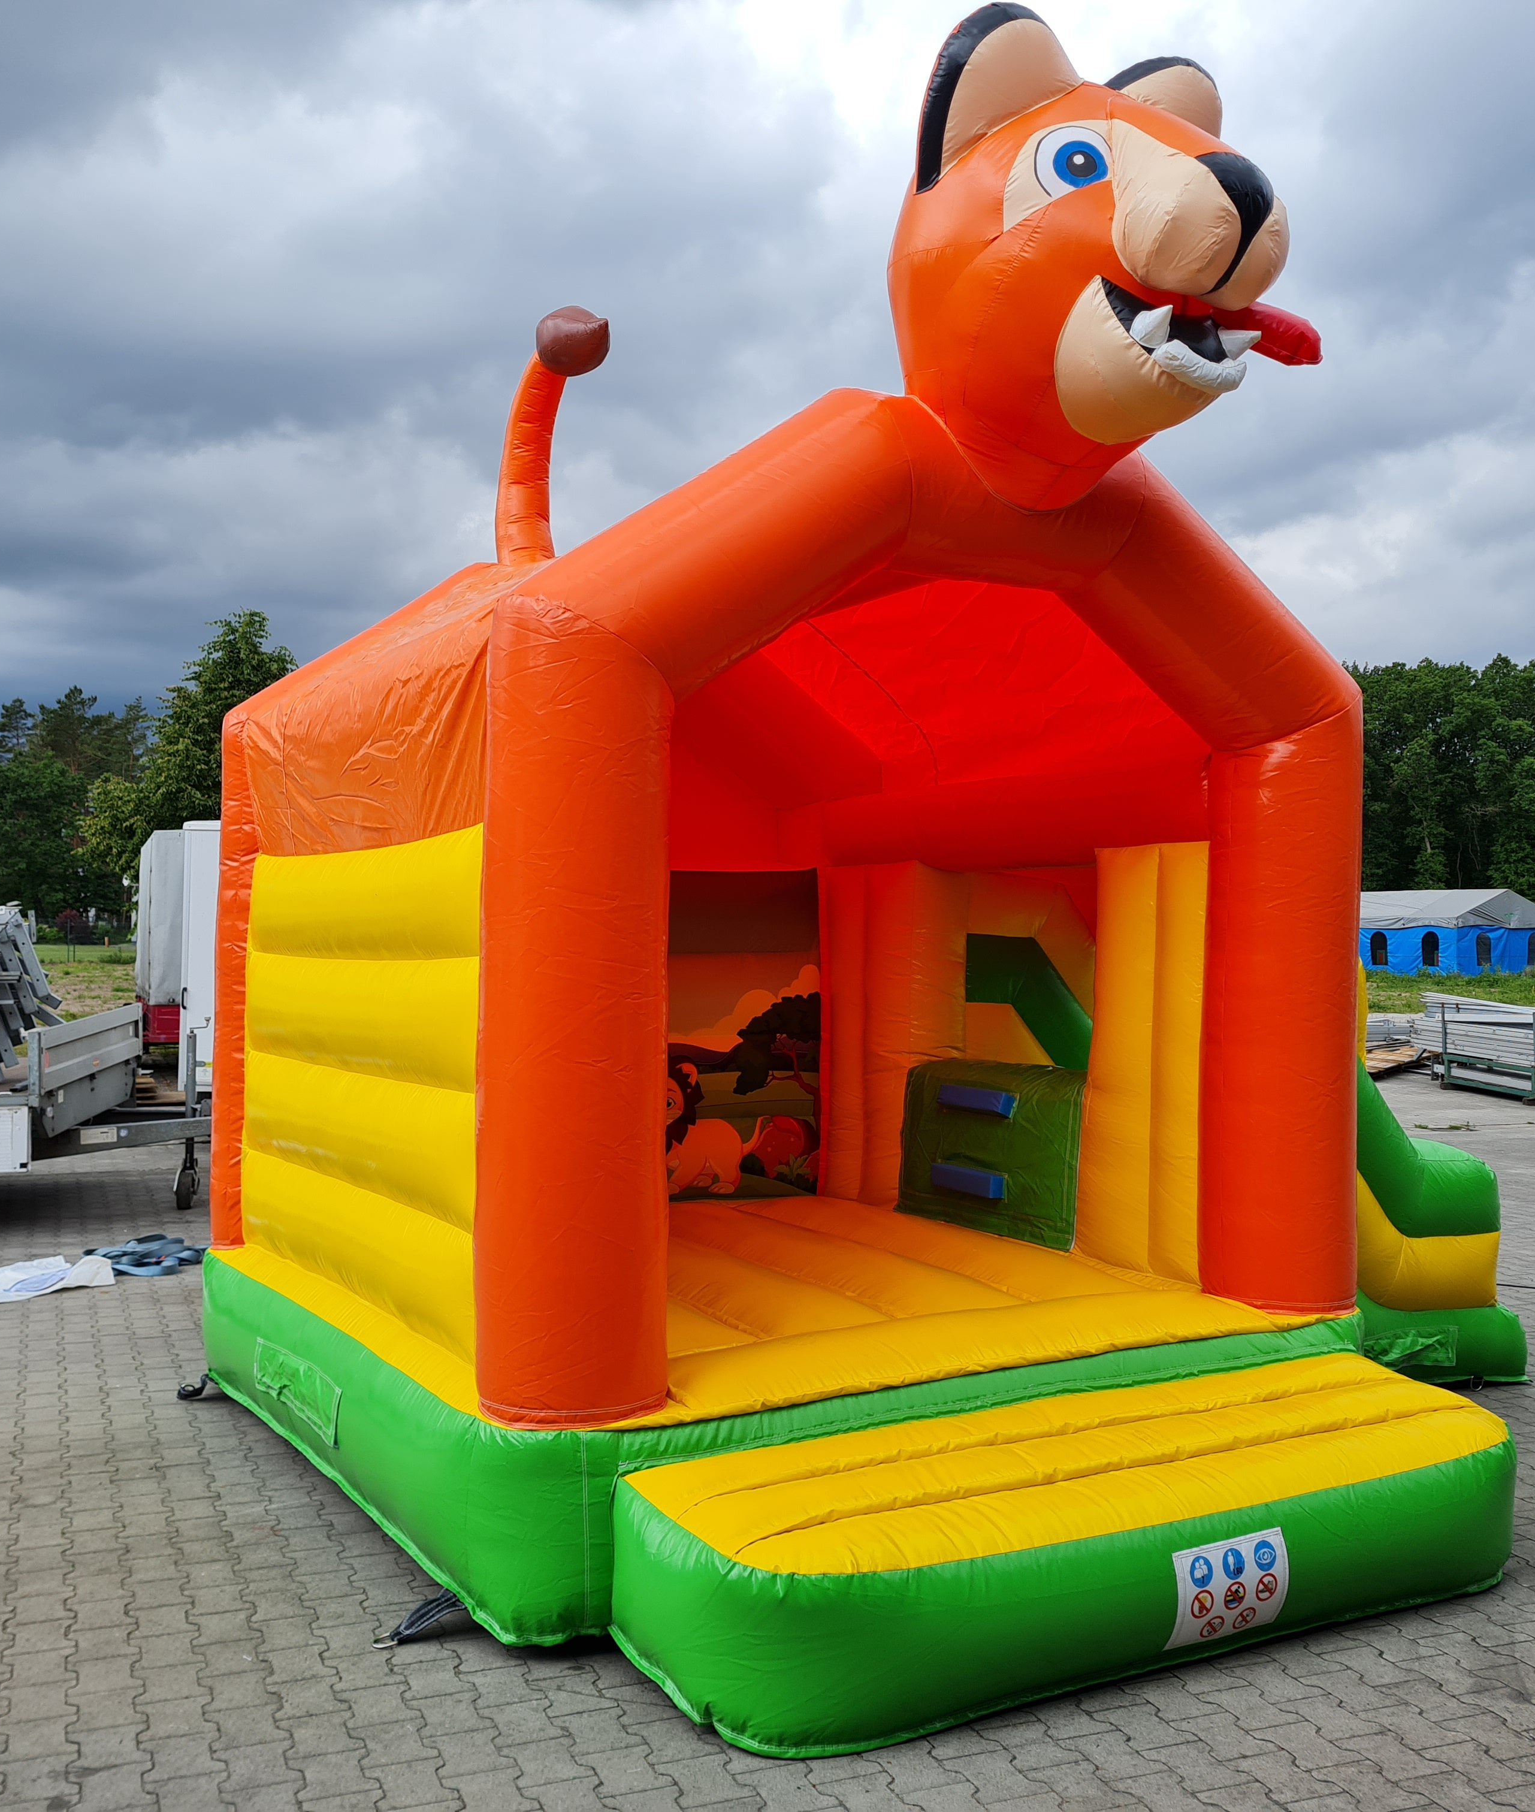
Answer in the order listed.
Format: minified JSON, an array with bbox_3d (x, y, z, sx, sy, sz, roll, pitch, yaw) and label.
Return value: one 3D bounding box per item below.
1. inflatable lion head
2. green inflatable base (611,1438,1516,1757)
[{"bbox_3d":[0.911,-1.761,4.945,1.080,1.320,1.320,1,-1,-30],"label":"inflatable lion head"},{"bbox_3d":[0.938,1.612,4.780,2.680,0.430,0.950,1,-1,-30],"label":"green inflatable base"}]

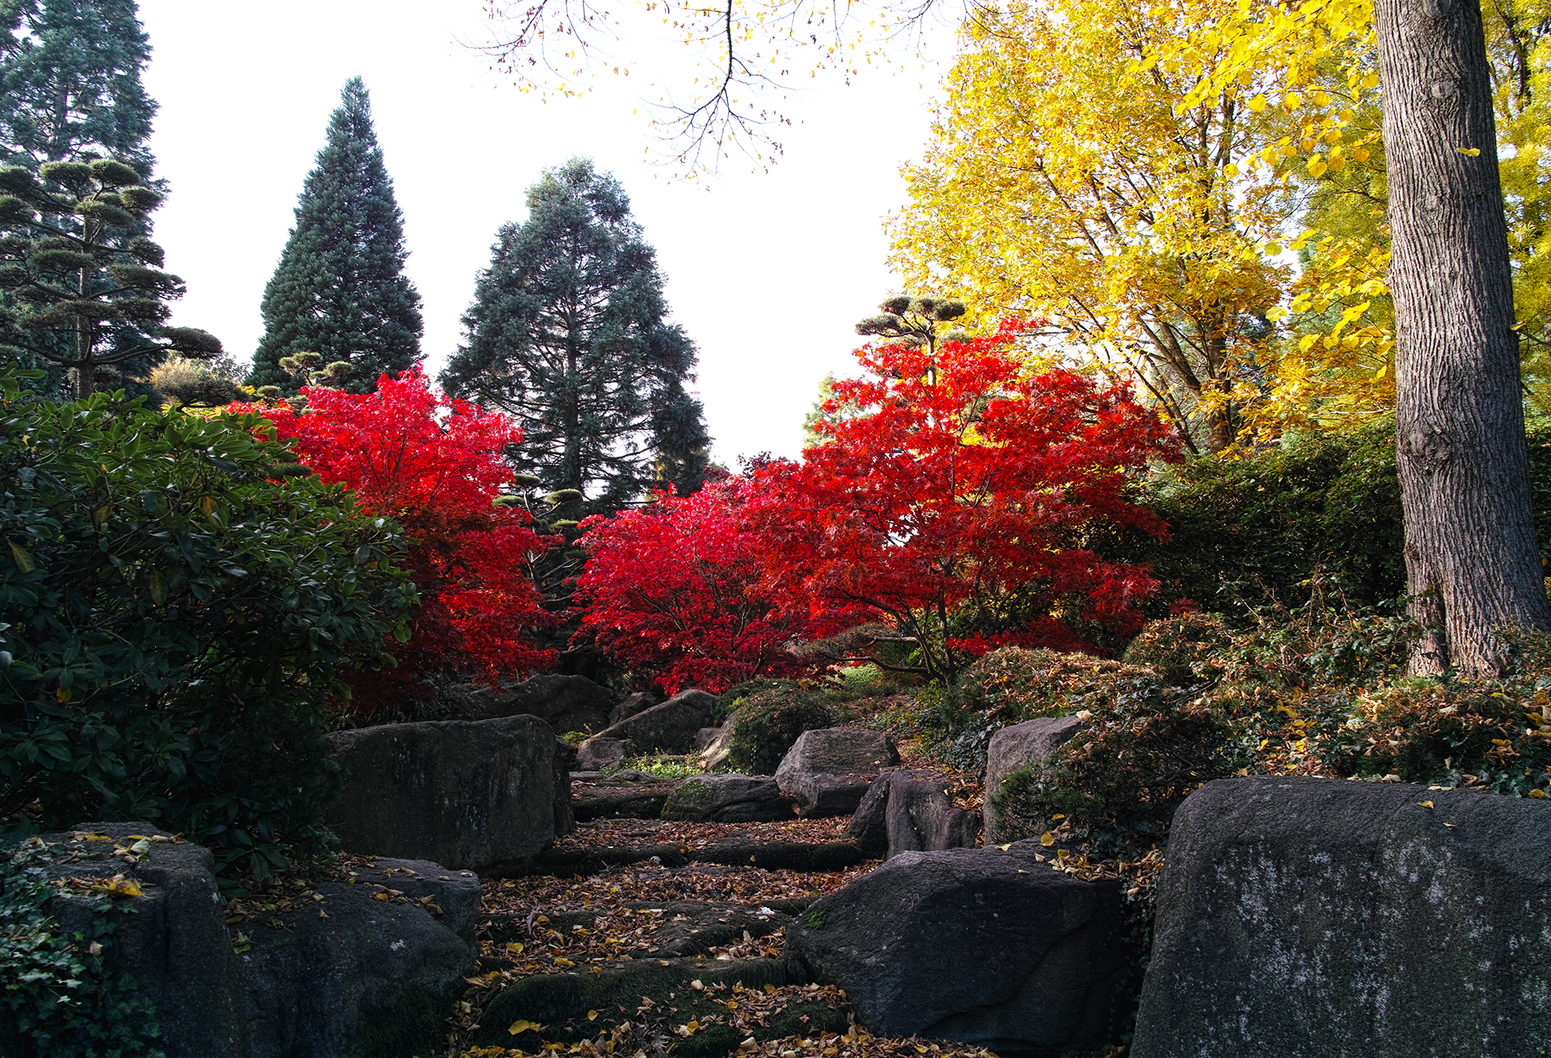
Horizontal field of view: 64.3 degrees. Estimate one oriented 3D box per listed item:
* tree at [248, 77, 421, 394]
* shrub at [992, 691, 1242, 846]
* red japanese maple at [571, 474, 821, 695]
[{"bbox_3d":[-14.001,-4.656,39.211,6.113,20.823,6.113,0,-9,0],"label":"tree"},{"bbox_3d":[1.628,1.148,5.893,1.154,0.750,1.039,0,-9,0],"label":"shrub"},{"bbox_3d":[-0.633,0.528,11.357,2.418,2.030,2.297,0,-9,0],"label":"red japanese maple"}]

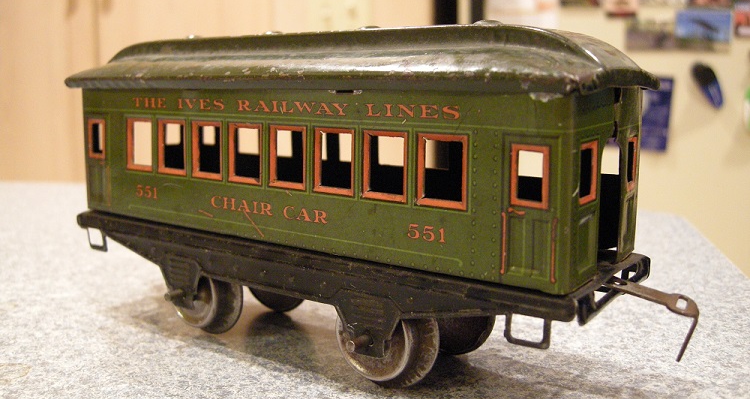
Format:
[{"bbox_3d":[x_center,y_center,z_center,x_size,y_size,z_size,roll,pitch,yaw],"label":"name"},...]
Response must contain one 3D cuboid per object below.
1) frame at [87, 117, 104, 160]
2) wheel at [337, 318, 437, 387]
[{"bbox_3d":[-0.087,-0.019,0.237,0.008,0.012,0.001,7,11,36],"label":"frame"},{"bbox_3d":[0.001,0.032,0.185,0.030,0.030,0.006,7,11,36],"label":"wheel"}]

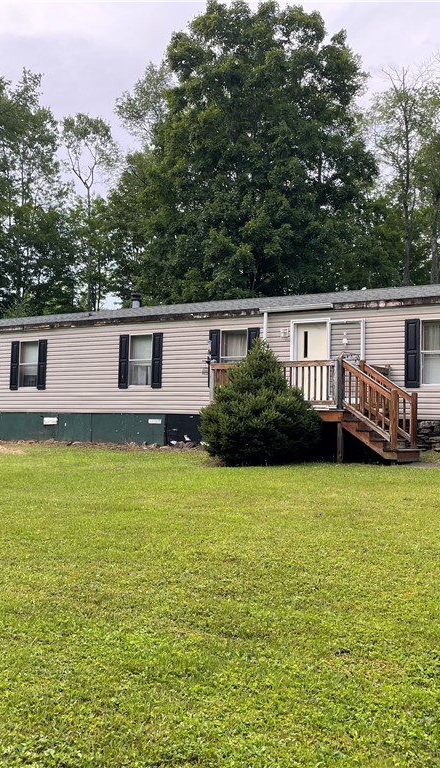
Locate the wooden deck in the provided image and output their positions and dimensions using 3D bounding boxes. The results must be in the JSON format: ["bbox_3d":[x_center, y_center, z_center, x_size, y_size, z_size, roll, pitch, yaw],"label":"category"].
[{"bbox_3d":[1.983,0.518,15.612,4.044,1.989,1.850,-1,-3,33],"label":"wooden deck"}]

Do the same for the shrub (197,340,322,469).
[{"bbox_3d":[0.745,0.339,14.552,2.281,2.332,2.281,1,-3,0],"label":"shrub"}]

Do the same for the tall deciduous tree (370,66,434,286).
[{"bbox_3d":[9.405,-7.180,38.397,3.195,17.689,3.195,-1,-3,33],"label":"tall deciduous tree"}]

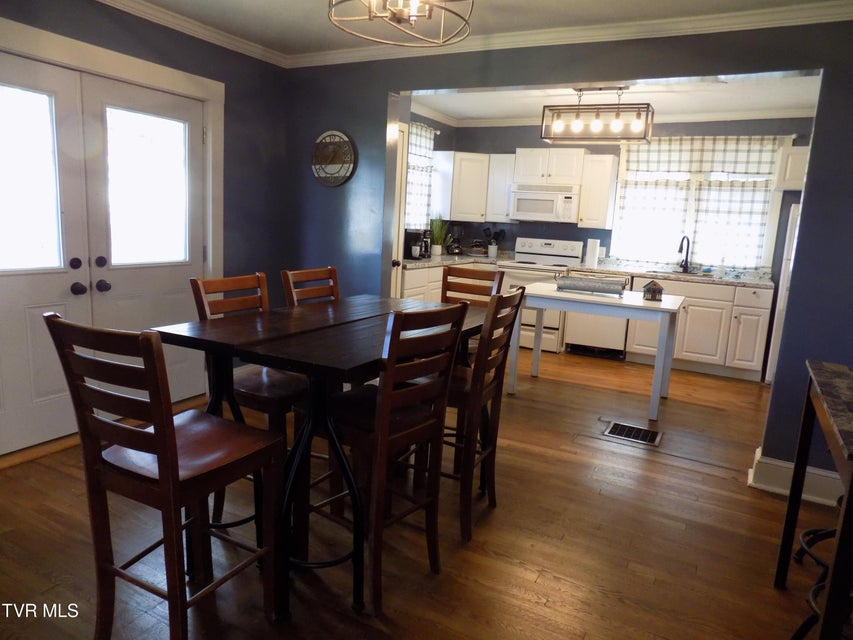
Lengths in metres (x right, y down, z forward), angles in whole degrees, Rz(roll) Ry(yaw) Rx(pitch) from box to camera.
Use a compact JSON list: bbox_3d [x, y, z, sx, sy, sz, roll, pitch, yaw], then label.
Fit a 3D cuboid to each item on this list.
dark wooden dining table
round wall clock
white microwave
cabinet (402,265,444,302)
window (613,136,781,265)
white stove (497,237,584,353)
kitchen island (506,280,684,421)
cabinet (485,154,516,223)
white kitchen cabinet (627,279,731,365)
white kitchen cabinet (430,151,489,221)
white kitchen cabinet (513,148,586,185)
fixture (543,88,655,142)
[{"bbox_3d":[-0.290,0.451,2.414,0.834,0.915,1.300,9,12,28],"label":"dark wooden dining table"},{"bbox_3d":[-0.651,-1.137,4.017,0.380,0.380,0.050,8,12,27],"label":"round wall clock"},{"bbox_3d":[1.368,-1.282,6.278,0.734,0.373,0.400,8,12,27],"label":"white microwave"},{"bbox_3d":[-0.282,-0.117,5.697,0.614,0.855,0.860,8,11,28],"label":"cabinet"},{"bbox_3d":[2.719,-1.194,5.782,1.537,1.218,0.120,8,12,27],"label":"window"},{"bbox_3d":[1.253,-0.301,6.380,0.766,1.175,0.661,8,11,28],"label":"white stove"},{"bbox_3d":[1.315,0.207,4.501,1.221,0.815,0.790,8,11,28],"label":"kitchen island"},{"bbox_3d":[0.909,-1.497,6.530,0.302,0.752,0.325,8,12,27],"label":"cabinet"},{"bbox_3d":[2.607,-0.001,5.706,0.942,0.820,0.600,8,12,27],"label":"white kitchen cabinet"},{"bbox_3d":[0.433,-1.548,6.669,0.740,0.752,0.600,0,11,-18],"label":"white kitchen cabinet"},{"bbox_3d":[1.407,-1.692,6.319,0.759,0.374,0.330,8,11,28],"label":"white kitchen cabinet"},{"bbox_3d":[1.500,-1.792,4.952,0.877,0.448,0.285,8,11,28],"label":"fixture"}]

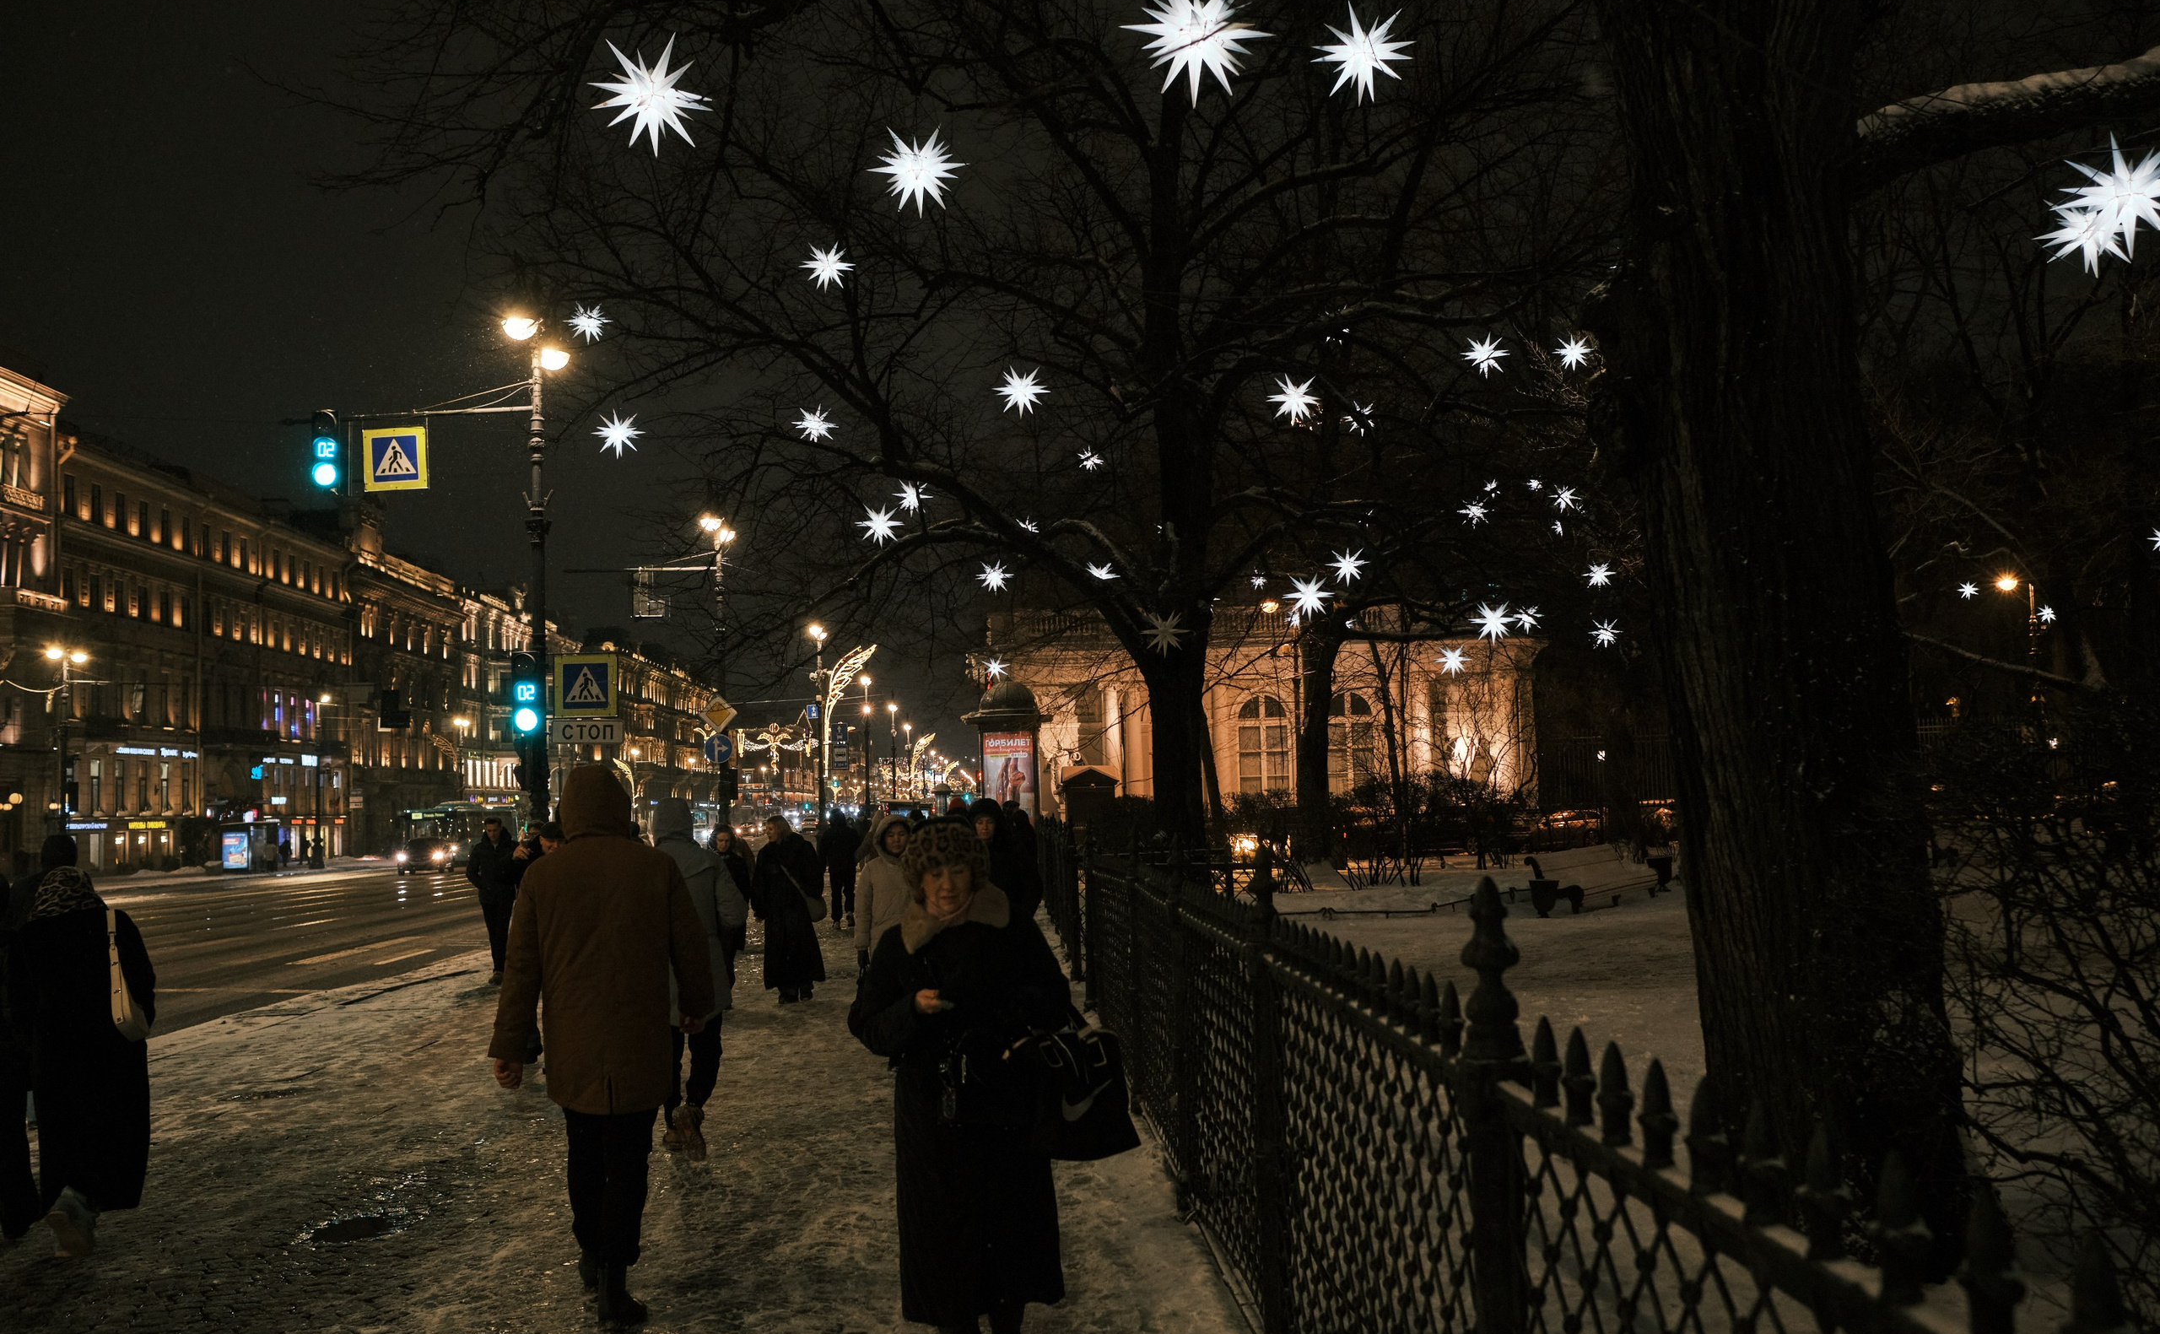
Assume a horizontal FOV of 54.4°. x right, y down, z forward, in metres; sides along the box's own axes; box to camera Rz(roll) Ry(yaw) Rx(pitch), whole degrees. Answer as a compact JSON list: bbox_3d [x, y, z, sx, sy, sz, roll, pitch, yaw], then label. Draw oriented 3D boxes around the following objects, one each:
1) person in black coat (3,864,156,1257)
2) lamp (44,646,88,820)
[{"bbox_3d":[-4.108,1.584,8.683,0.540,1.560,0.480,-1,-4,0],"label":"person in black coat"},{"bbox_3d":[-37.566,3.506,77.703,0.650,8.600,2.300,-1,-4,-2],"label":"lamp"}]

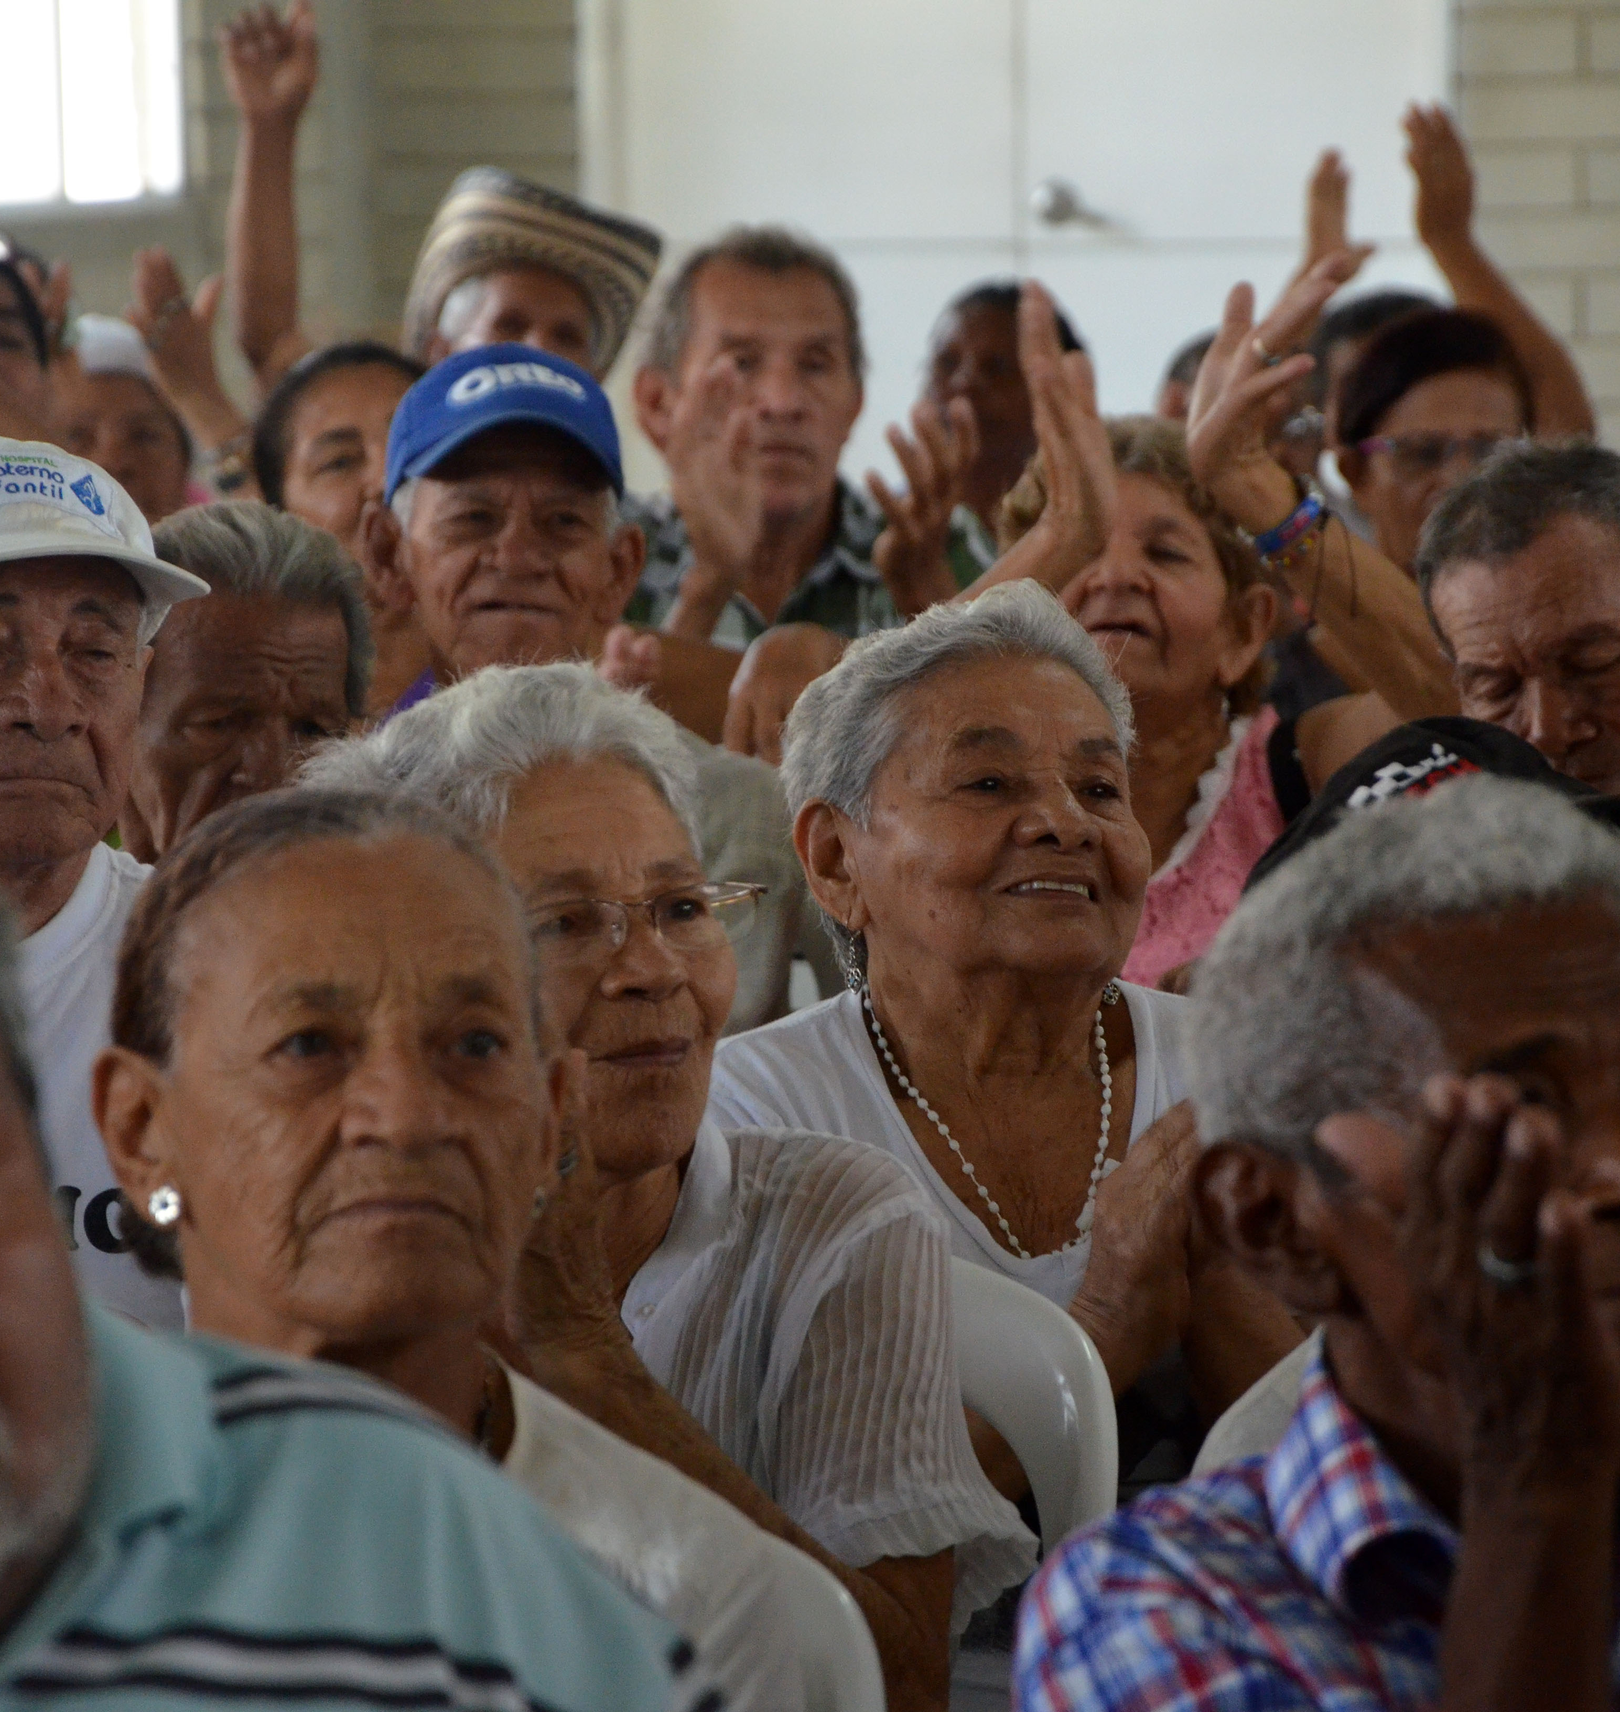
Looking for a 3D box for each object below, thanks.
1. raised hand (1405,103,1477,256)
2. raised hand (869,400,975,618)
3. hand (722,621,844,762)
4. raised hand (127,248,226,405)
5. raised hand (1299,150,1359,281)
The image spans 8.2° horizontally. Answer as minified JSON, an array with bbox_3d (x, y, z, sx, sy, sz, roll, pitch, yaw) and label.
[{"bbox_3d":[0.643,-0.694,11.500,0.060,0.160,0.080,-4,5,31],"label":"raised hand"},{"bbox_3d":[0.088,-0.271,8.700,0.080,0.170,0.095,2,6,-45],"label":"raised hand"},{"bbox_3d":[-0.018,-0.116,8.100,0.100,0.110,0.095,2,5,30],"label":"hand"},{"bbox_3d":[-0.612,-0.511,10.900,0.095,0.160,0.060,-17,5,-36],"label":"raised hand"},{"bbox_3d":[0.527,-0.651,11.500,0.055,0.150,0.080,2,4,-18],"label":"raised hand"}]

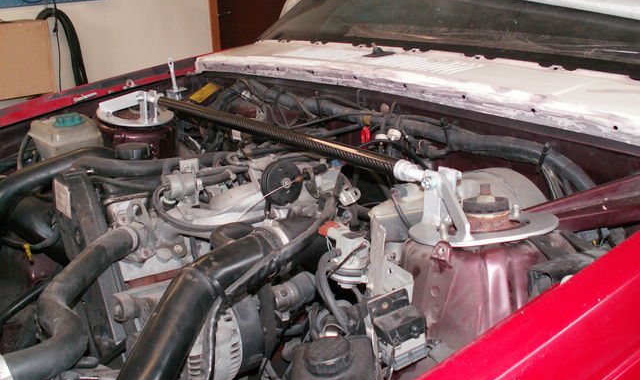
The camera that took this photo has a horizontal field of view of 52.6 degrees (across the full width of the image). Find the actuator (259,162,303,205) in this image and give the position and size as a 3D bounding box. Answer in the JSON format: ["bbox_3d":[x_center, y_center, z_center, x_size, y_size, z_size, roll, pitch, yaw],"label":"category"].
[{"bbox_3d":[-0.062,-0.012,1.040,0.070,0.070,0.028,-15,22,-37],"label":"actuator"}]

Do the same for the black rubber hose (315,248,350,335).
[{"bbox_3d":[0.018,0.137,0.870,0.042,0.112,0.036,-15,22,-37],"label":"black rubber hose"}]

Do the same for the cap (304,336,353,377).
[{"bbox_3d":[0.010,0.201,0.780,0.056,0.023,0.056,-1,17,0],"label":"cap"}]

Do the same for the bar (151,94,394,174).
[{"bbox_3d":[-0.129,-0.119,1.214,0.028,0.028,0.760,-15,23,-37],"label":"bar"}]

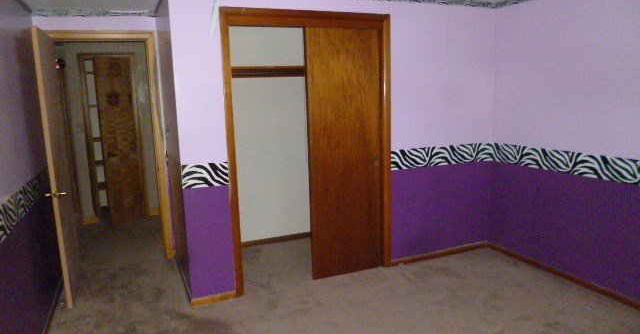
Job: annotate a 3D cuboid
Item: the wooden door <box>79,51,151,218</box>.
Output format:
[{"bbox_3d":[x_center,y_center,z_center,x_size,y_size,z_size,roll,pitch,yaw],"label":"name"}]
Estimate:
[{"bbox_3d":[-2.519,-0.344,5.486,0.610,2.060,0.090,-5,10,-23],"label":"wooden door"}]

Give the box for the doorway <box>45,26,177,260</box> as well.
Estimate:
[{"bbox_3d":[-1.868,-0.126,4.023,0.871,2.127,0.130,-5,10,-23],"label":"doorway"}]

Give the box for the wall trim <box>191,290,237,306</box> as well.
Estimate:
[{"bbox_3d":[-0.805,0.999,3.383,0.340,0.055,0.020,-5,10,-23],"label":"wall trim"}]

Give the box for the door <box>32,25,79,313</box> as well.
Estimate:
[{"bbox_3d":[-2.048,0.003,3.503,0.043,2.032,0.721,-5,10,-23],"label":"door"}]

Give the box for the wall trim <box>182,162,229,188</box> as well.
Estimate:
[{"bbox_3d":[-0.825,0.059,3.225,0.338,0.170,0.012,-5,10,-23],"label":"wall trim"}]

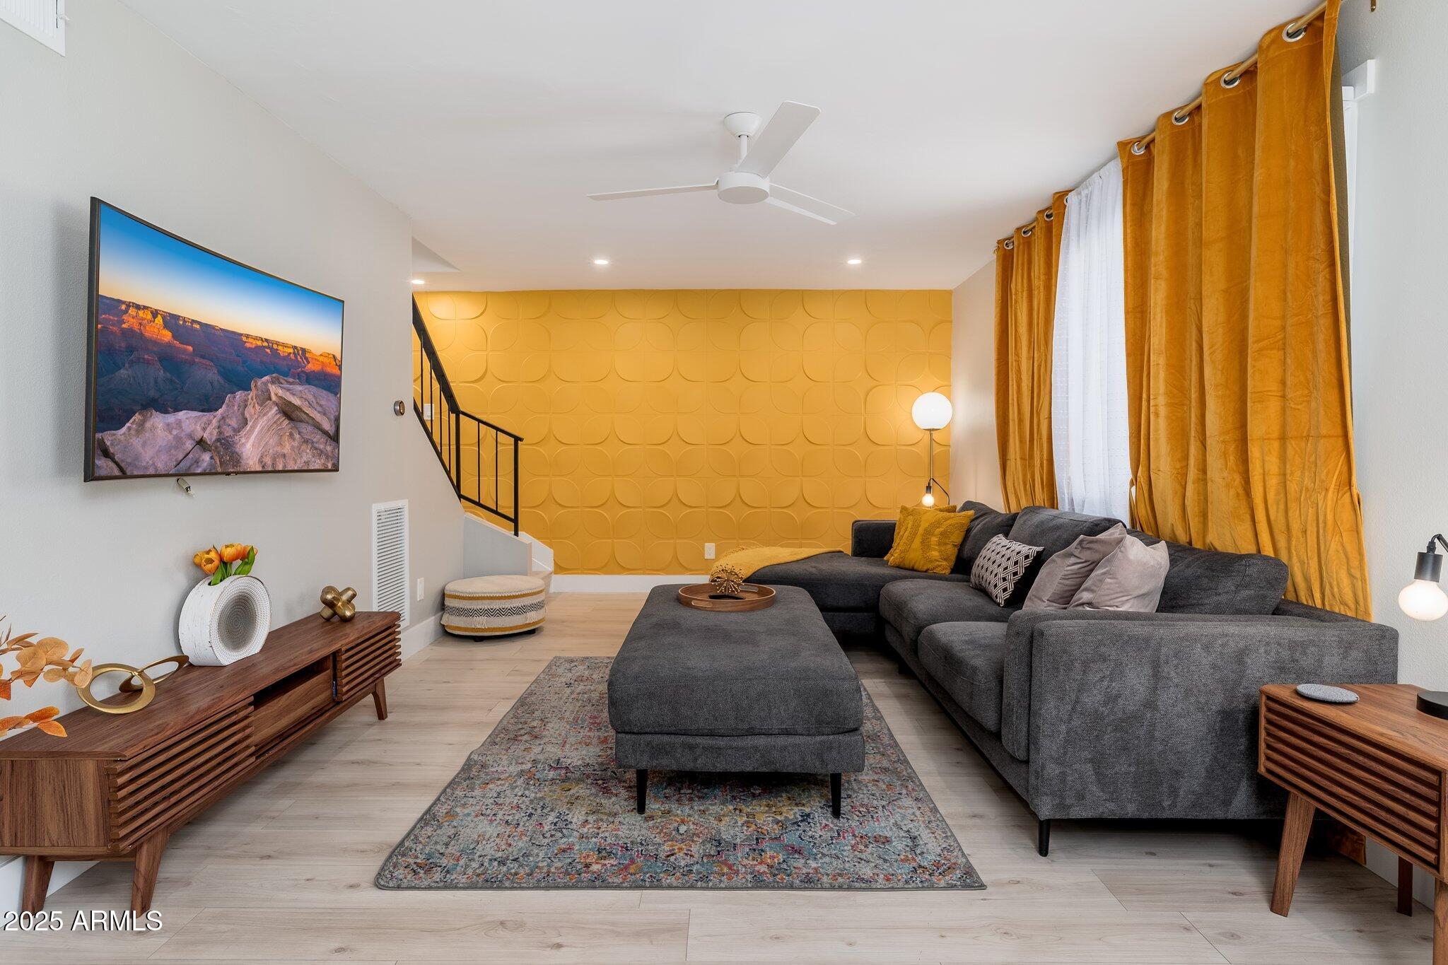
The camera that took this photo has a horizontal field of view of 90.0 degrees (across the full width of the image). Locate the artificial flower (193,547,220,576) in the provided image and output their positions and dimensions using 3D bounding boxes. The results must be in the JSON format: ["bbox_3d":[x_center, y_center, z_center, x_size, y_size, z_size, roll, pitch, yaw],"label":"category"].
[{"bbox_3d":[-1.632,0.248,2.286,0.080,0.088,0.080,0,3,0],"label":"artificial flower"}]

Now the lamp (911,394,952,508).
[{"bbox_3d":[1.535,0.122,5.368,0.310,1.579,0.310,0,3,0],"label":"lamp"}]

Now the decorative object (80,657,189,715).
[{"bbox_3d":[-1.625,0.558,2.079,0.220,0.100,0.360,0,3,0],"label":"decorative object"}]

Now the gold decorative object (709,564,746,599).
[{"bbox_3d":[0.016,0.466,3.424,0.165,0.155,0.165,0,3,0],"label":"gold decorative object"}]

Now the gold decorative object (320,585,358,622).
[{"bbox_3d":[-1.574,0.495,2.988,0.150,0.145,0.145,0,3,0],"label":"gold decorative object"}]

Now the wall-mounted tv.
[{"bbox_3d":[-1.642,-0.380,2.418,0.090,0.705,1.230,3,3,0],"label":"wall-mounted tv"}]

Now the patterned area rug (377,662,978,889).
[{"bbox_3d":[-0.126,1.014,2.954,1.600,0.012,2.120,0,3,0],"label":"patterned area rug"}]

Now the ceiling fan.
[{"bbox_3d":[0.032,-1.254,2.747,1.180,0.300,1.170,0,3,0],"label":"ceiling fan"}]

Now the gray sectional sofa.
[{"bbox_3d":[0.874,0.576,3.433,1.850,0.845,2.930,0,3,0],"label":"gray sectional sofa"}]

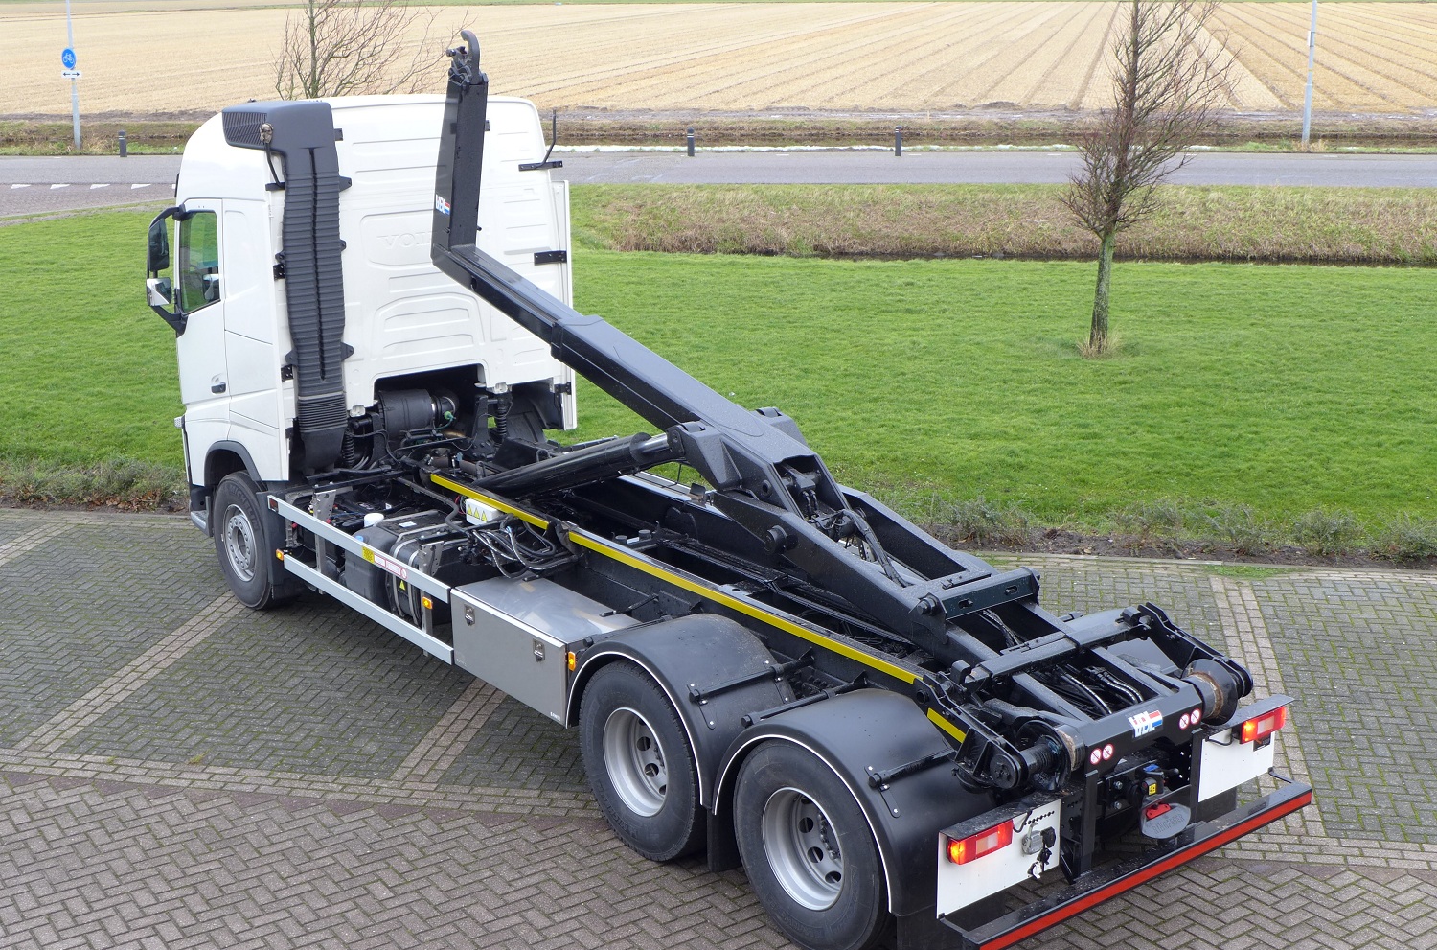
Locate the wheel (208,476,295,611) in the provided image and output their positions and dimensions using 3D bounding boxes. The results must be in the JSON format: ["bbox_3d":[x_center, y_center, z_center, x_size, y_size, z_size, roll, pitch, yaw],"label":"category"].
[{"bbox_3d":[-3.524,0.489,13.706,0.340,1.082,1.082,-13,19,-36],"label":"wheel"}]

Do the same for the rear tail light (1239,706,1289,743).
[{"bbox_3d":[2.740,1.255,9.060,0.347,0.123,0.088,-13,19,-36],"label":"rear tail light"}]

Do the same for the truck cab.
[{"bbox_3d":[-2.832,-1.228,14.004,2.720,3.420,2.420,-13,19,-36],"label":"truck cab"}]

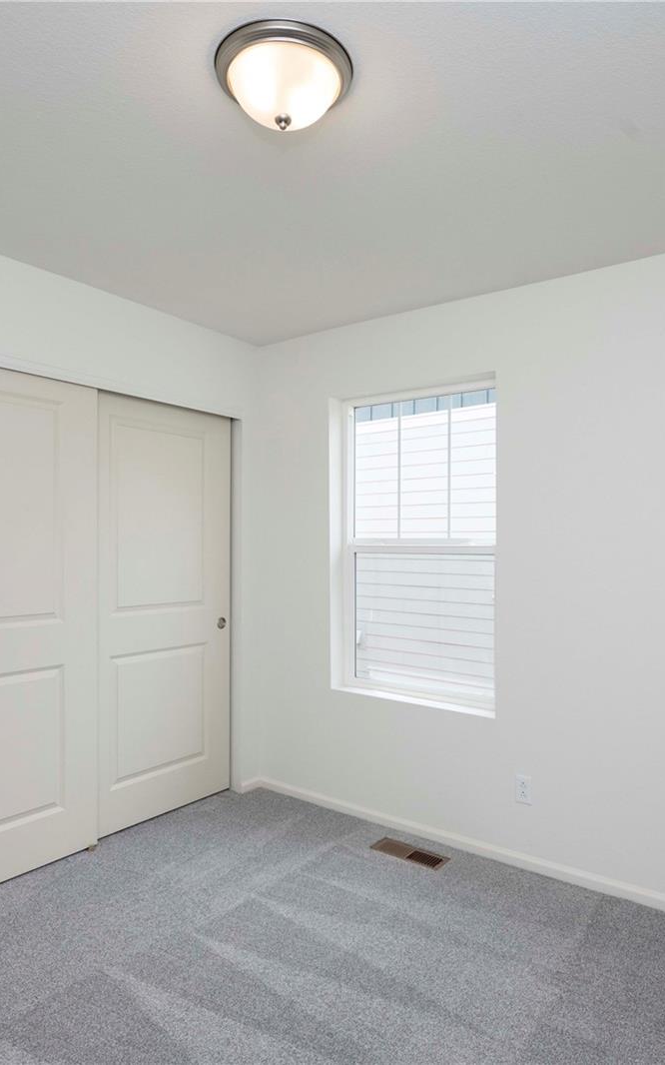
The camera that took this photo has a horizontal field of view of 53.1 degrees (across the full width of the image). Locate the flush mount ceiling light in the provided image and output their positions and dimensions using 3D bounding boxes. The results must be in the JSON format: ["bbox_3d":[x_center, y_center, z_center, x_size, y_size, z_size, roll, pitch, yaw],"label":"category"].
[{"bbox_3d":[-0.112,-0.995,1.533,0.320,0.138,0.320,0,0,0],"label":"flush mount ceiling light"}]

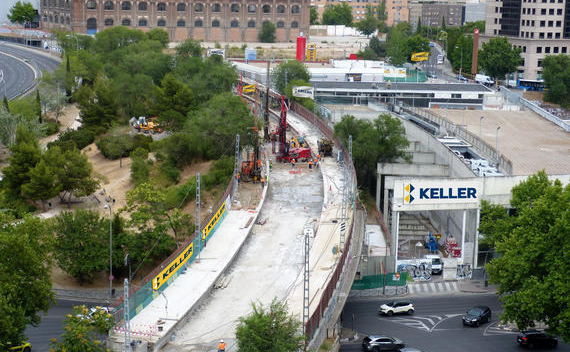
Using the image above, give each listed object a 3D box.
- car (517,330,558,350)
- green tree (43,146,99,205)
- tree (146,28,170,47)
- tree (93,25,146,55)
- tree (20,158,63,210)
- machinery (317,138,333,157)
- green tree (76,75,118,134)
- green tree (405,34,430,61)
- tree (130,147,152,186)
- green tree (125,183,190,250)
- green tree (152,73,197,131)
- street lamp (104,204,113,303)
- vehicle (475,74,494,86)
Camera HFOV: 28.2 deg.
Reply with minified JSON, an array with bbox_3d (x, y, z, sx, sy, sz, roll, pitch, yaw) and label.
[{"bbox_3d":[28.360,18.200,127.020,4.550,1.550,1.860,-2,11,-20],"label":"car"},{"bbox_3d":[-33.778,-0.079,179.000,8.700,9.100,8.200,1,12,0],"label":"green tree"},{"bbox_3d":[-38.337,-41.335,344.278,7.284,6.650,7.284,1,13,0],"label":"tree"},{"bbox_3d":[-53.050,-42.610,364.360,16.720,11.810,14.210,1,10,0],"label":"tree"},{"bbox_3d":[-37.633,1.406,175.124,6.503,8.065,6.503,1,13,0],"label":"tree"},{"bbox_3d":[6.287,-4.606,177.707,2.200,2.700,3.500,0,13,-5],"label":"machinery"},{"bbox_3d":[-37.838,-14.555,228.719,8.498,11.790,8.498,1,13,0],"label":"green tree"},{"bbox_3d":[45.020,-42.500,382.790,8.440,9.900,8.020,1,10,0],"label":"green tree"},{"bbox_3d":[-23.986,-1.588,190.000,3.700,6.600,3.600,1,12,0],"label":"tree"},{"bbox_3d":[-17.641,5.692,156.962,9.174,9.556,8.257,1,13,0],"label":"green tree"},{"bbox_3d":[-21.700,-14.730,223.630,8.500,11.270,8.070,1,10,0],"label":"green tree"},{"bbox_3d":[-21.280,9.570,137.060,1.100,12.350,0.400,-9,15,-44],"label":"street lamp"},{"bbox_3d":[61.230,-29.237,348.000,2.000,2.500,5.600,-6,14,-33],"label":"vehicle"}]

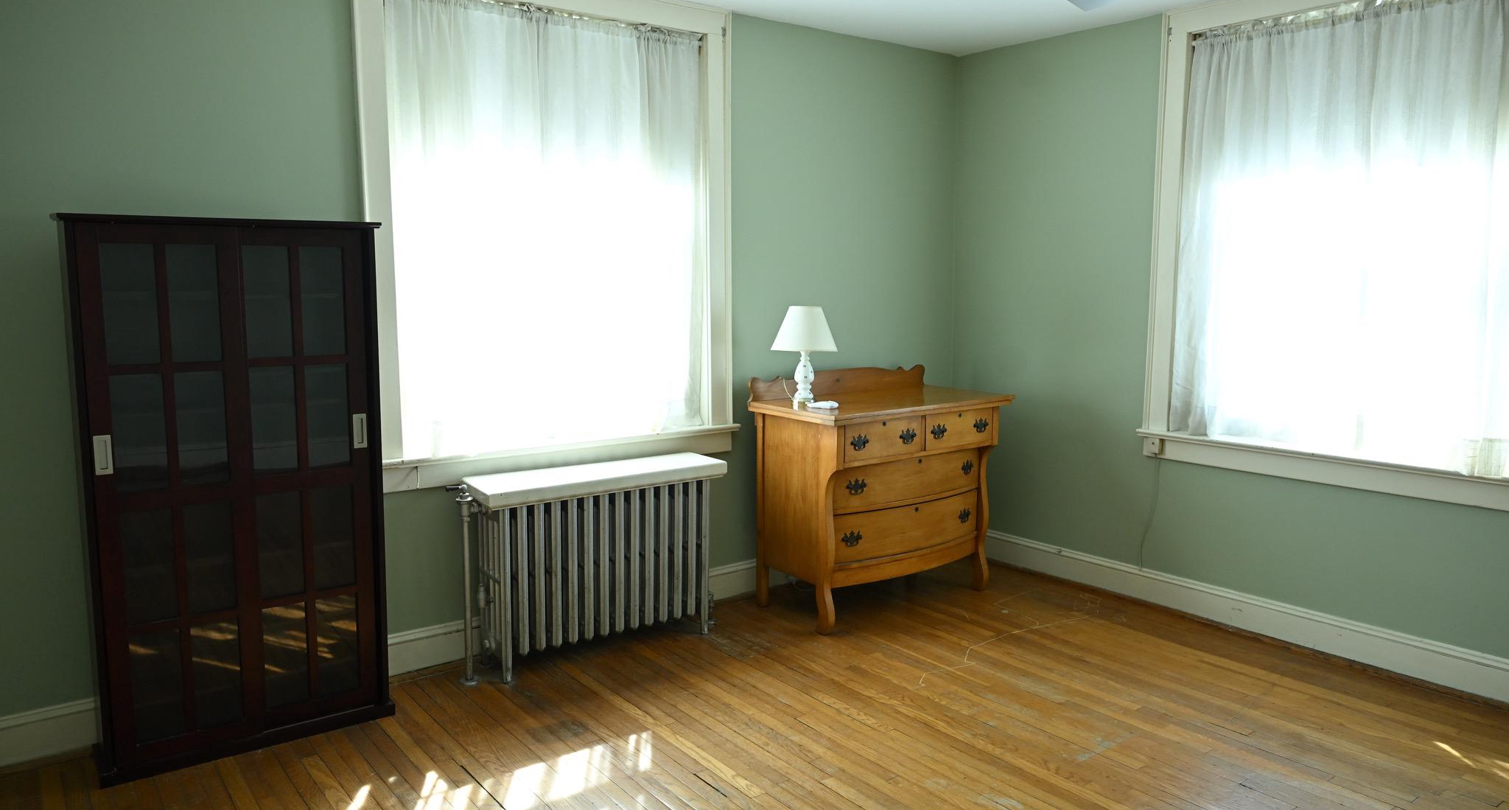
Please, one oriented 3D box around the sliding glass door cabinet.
[{"bbox_3d":[-1.558,0.243,3.048,0.815,1.575,0.250,-5,9,-36],"label":"sliding glass door cabinet"}]

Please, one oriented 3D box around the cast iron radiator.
[{"bbox_3d":[-0.593,0.593,3.794,1.035,0.688,0.290,-5,9,-36],"label":"cast iron radiator"}]

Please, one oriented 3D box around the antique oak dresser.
[{"bbox_3d":[0.561,0.361,4.356,1.054,1.000,0.535,-6,9,-37],"label":"antique oak dresser"}]

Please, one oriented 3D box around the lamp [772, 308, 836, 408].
[{"bbox_3d":[0.209,-0.218,4.227,0.284,0.400,0.284,0,7,0],"label":"lamp"}]

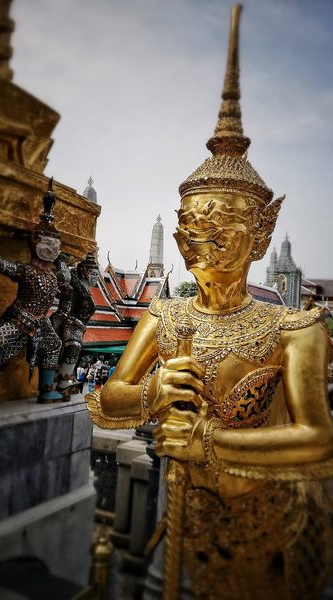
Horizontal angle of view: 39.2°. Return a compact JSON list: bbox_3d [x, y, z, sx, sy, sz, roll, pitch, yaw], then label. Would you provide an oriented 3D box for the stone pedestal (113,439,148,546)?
[{"bbox_3d":[-0.262,1.441,3.500,0.210,0.710,0.210,2,-4,12],"label":"stone pedestal"}]

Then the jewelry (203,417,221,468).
[{"bbox_3d":[0.110,0.339,1.120,0.040,0.108,0.085,3,-4,-6],"label":"jewelry"}]

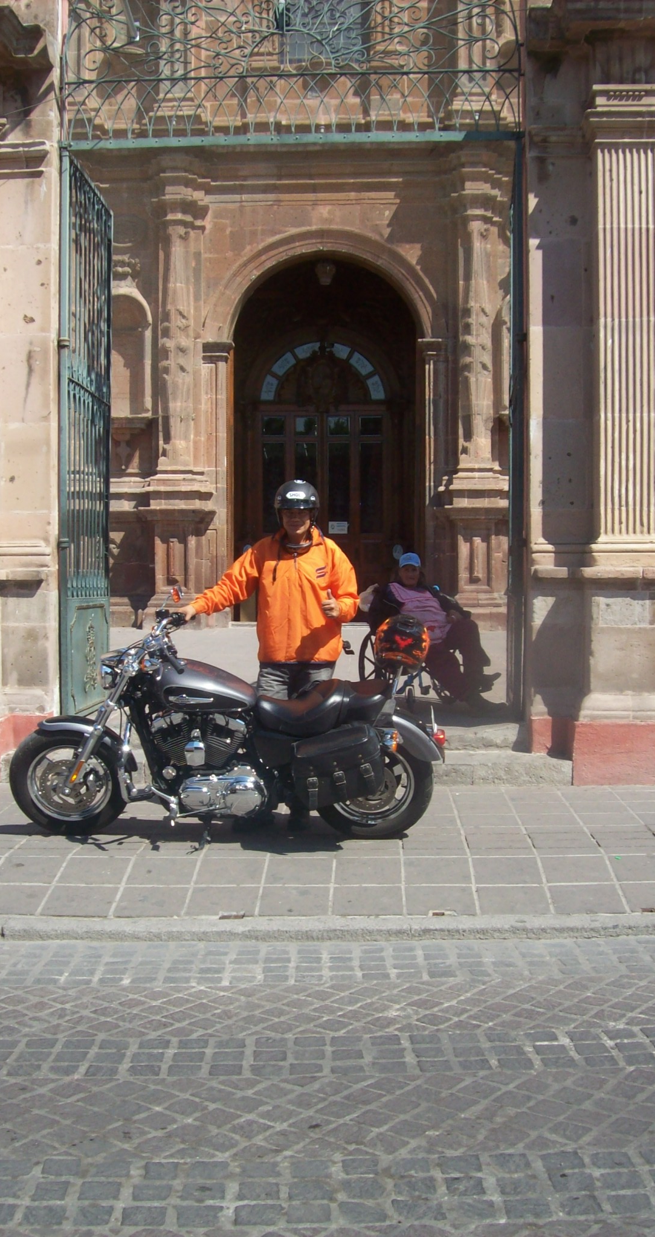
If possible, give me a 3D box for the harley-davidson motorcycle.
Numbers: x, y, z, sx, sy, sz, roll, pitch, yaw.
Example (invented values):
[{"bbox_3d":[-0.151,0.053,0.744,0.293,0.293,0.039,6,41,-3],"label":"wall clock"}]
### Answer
[{"bbox_3d":[-0.495,0.527,6.319,2.200,1.180,0.880,0,3,1],"label":"harley-davidson motorcycle"}]

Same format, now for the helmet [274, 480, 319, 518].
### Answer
[{"bbox_3d":[-0.161,-0.619,6.700,0.235,0.215,0.285,0,3,3],"label":"helmet"}]

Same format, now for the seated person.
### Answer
[{"bbox_3d":[0.728,0.085,9.100,0.880,1.120,0.620,3,4,44],"label":"seated person"}]

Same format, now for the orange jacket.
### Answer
[{"bbox_3d":[-0.276,-0.119,6.740,0.870,0.720,0.360,0,3,9],"label":"orange jacket"}]

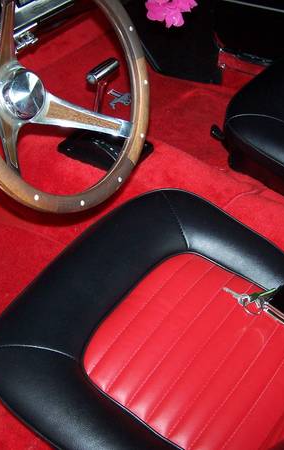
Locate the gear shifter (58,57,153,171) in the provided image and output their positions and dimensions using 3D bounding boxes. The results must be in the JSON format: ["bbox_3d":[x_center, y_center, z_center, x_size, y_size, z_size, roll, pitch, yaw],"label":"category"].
[{"bbox_3d":[-0.088,-0.251,1.419,0.185,0.220,0.126,23,47,28],"label":"gear shifter"}]

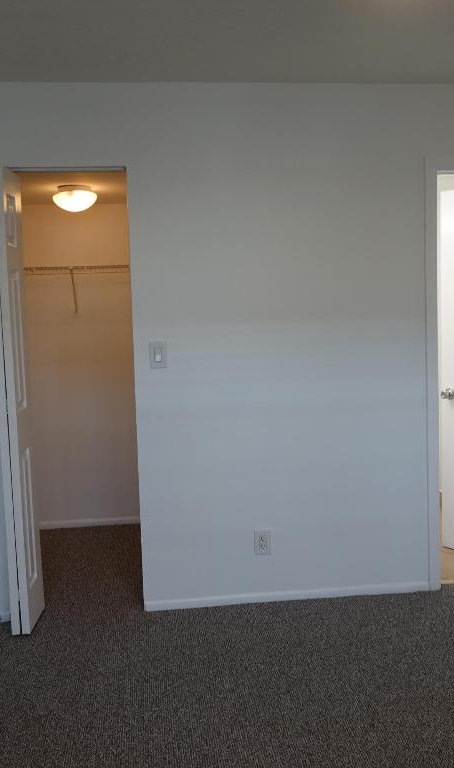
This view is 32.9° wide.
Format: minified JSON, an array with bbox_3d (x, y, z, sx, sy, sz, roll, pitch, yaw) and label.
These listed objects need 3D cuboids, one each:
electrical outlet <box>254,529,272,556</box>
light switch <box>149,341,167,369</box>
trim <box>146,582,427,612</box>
[{"bbox_3d":[0.173,0.762,3.678,0.076,0.121,0.011,-2,6,-6],"label":"electrical outlet"},{"bbox_3d":[-0.315,-0.133,3.537,0.072,0.120,0.011,-2,6,-6],"label":"light switch"},{"bbox_3d":[0.306,1.034,3.718,1.400,0.048,0.013,-2,6,-6],"label":"trim"}]

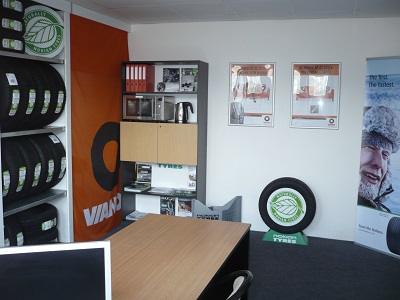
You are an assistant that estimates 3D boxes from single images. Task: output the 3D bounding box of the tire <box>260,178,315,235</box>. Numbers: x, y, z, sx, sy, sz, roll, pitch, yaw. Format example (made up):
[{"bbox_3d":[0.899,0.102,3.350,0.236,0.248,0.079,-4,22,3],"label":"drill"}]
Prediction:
[{"bbox_3d":[0.977,0.624,4.520,0.628,0.628,0.200,3,8,16],"label":"tire"}]

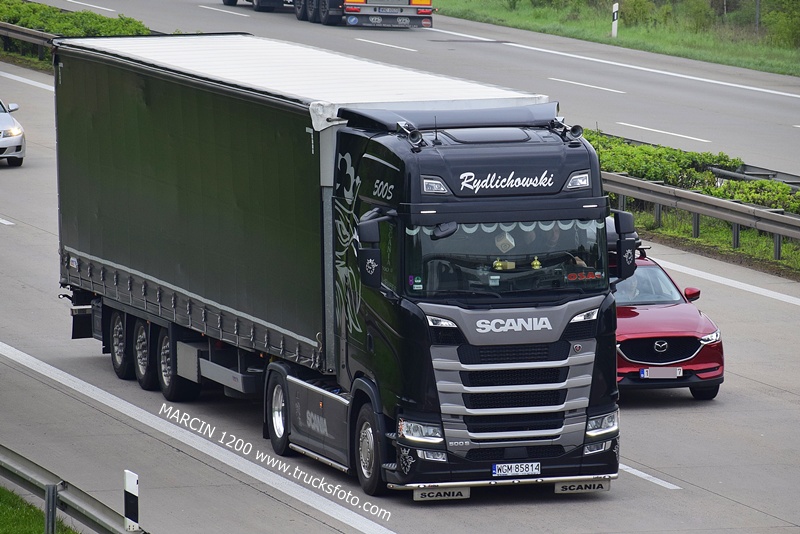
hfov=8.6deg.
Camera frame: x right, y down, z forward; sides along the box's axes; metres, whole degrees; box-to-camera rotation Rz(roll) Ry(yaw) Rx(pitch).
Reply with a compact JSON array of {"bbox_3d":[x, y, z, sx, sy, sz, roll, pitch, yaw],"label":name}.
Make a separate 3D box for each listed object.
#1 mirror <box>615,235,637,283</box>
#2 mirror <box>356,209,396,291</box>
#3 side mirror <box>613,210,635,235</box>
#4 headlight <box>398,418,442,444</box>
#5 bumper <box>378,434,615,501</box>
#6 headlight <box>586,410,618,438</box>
[{"bbox_3d":[2.407,-0.082,57.028,0.190,0.440,0.160,-2,6,-16],"label":"mirror"},{"bbox_3d":[-0.253,-0.172,56.274,0.330,0.800,0.400,-2,6,-16],"label":"mirror"},{"bbox_3d":[2.393,-0.476,56.992,0.190,0.230,0.210,-2,6,-16],"label":"side mirror"},{"bbox_3d":[0.220,1.724,56.135,0.420,0.245,0.270,-2,6,-16],"label":"headlight"},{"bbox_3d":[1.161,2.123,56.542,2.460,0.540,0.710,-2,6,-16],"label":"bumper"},{"bbox_3d":[2.146,1.657,56.692,0.420,0.245,0.270,-2,6,-16],"label":"headlight"}]

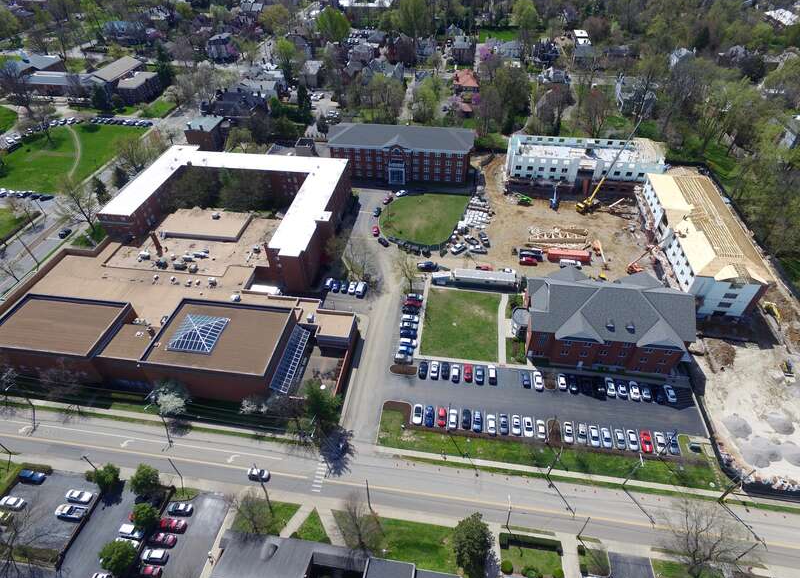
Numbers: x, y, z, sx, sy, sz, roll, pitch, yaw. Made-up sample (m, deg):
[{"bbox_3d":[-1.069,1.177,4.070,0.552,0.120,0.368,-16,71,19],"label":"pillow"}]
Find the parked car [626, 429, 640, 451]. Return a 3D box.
[{"bbox_3d":[50.066,32.495,99.163,1.840,1.470,4.650,4,44,6],"label":"parked car"}]

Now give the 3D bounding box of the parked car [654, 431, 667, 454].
[{"bbox_3d":[55.676,32.865,98.601,1.880,1.580,4.800,5,43,7],"label":"parked car"}]

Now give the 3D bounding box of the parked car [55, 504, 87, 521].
[{"bbox_3d":[-64.300,43.778,90.712,5.650,1.750,1.930,2,43,3],"label":"parked car"}]

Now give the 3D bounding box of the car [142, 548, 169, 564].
[{"bbox_3d":[-44.843,48.936,84.630,4.650,1.720,1.830,2,43,4],"label":"car"}]

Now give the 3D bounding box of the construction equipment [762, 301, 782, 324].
[{"bbox_3d":[101.730,6.760,125.130,2.950,3.100,8.200,5,43,7],"label":"construction equipment"}]

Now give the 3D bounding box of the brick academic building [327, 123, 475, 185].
[{"bbox_3d":[0.298,-54.089,182.069,54.000,17.300,19.500,5,43,7],"label":"brick academic building"}]

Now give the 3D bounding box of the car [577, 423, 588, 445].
[{"bbox_3d":[39.750,31.470,101.170,1.850,1.600,4.750,5,43,7],"label":"car"}]

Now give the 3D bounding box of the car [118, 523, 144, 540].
[{"bbox_3d":[-50.437,45.905,87.264,4.750,1.800,1.880,5,43,7],"label":"car"}]

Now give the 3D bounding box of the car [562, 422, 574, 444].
[{"bbox_3d":[36.950,31.410,101.400,1.830,1.470,4.800,5,43,7],"label":"car"}]

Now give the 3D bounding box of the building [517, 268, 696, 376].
[{"bbox_3d":[50.810,5.290,117.850,38.400,17.000,25.000,5,43,7],"label":"building"}]

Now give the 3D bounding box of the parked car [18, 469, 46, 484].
[{"bbox_3d":[-76.570,39.060,96.020,5.100,1.680,1.920,5,43,7],"label":"parked car"}]

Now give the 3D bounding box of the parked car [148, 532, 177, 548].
[{"bbox_3d":[-44.024,46.901,86.255,4.800,1.480,1.850,5,43,7],"label":"parked car"}]

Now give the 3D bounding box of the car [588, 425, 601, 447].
[{"bbox_3d":[42.192,31.868,100.094,1.820,1.500,4.700,5,43,7],"label":"car"}]

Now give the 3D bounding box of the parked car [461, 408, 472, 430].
[{"bbox_3d":[15.015,29.246,103.693,1.830,1.550,4.600,5,44,7],"label":"parked car"}]

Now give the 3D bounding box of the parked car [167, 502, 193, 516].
[{"bbox_3d":[-43.038,43.208,90.844,4.800,1.450,1.830,2,43,3],"label":"parked car"}]

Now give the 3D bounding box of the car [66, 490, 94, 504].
[{"bbox_3d":[-64.580,41.710,93.000,5.100,1.460,1.870,5,43,7],"label":"car"}]

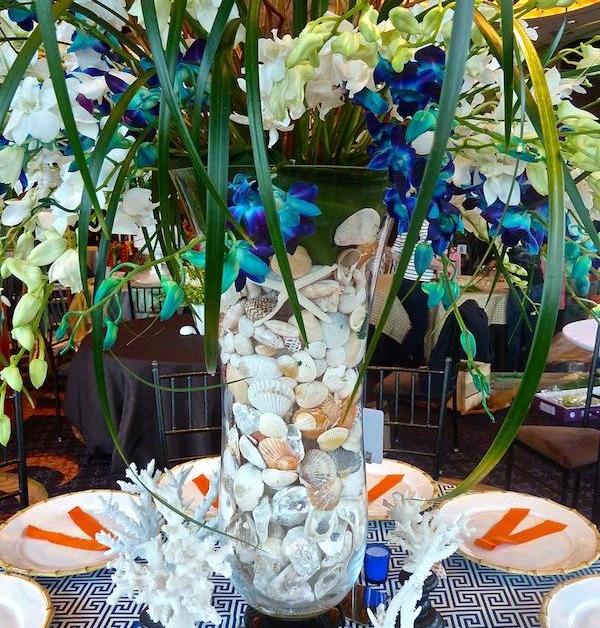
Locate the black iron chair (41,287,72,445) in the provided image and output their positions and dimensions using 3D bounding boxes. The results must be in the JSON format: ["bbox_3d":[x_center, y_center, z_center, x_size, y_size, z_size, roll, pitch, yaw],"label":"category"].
[{"bbox_3d":[-1.387,0.345,3.932,0.440,0.920,0.410,-1,10,0],"label":"black iron chair"}]

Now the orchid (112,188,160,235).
[{"bbox_3d":[-0.224,-0.145,0.800,0.064,0.062,0.045,-3,10,-14],"label":"orchid"}]

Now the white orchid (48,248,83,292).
[{"bbox_3d":[-0.243,-0.045,0.600,0.037,0.044,0.037,-8,12,-36],"label":"white orchid"}]

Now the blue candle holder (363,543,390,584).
[{"bbox_3d":[0.151,0.485,1.120,0.051,0.059,0.051,1,10,8],"label":"blue candle holder"}]

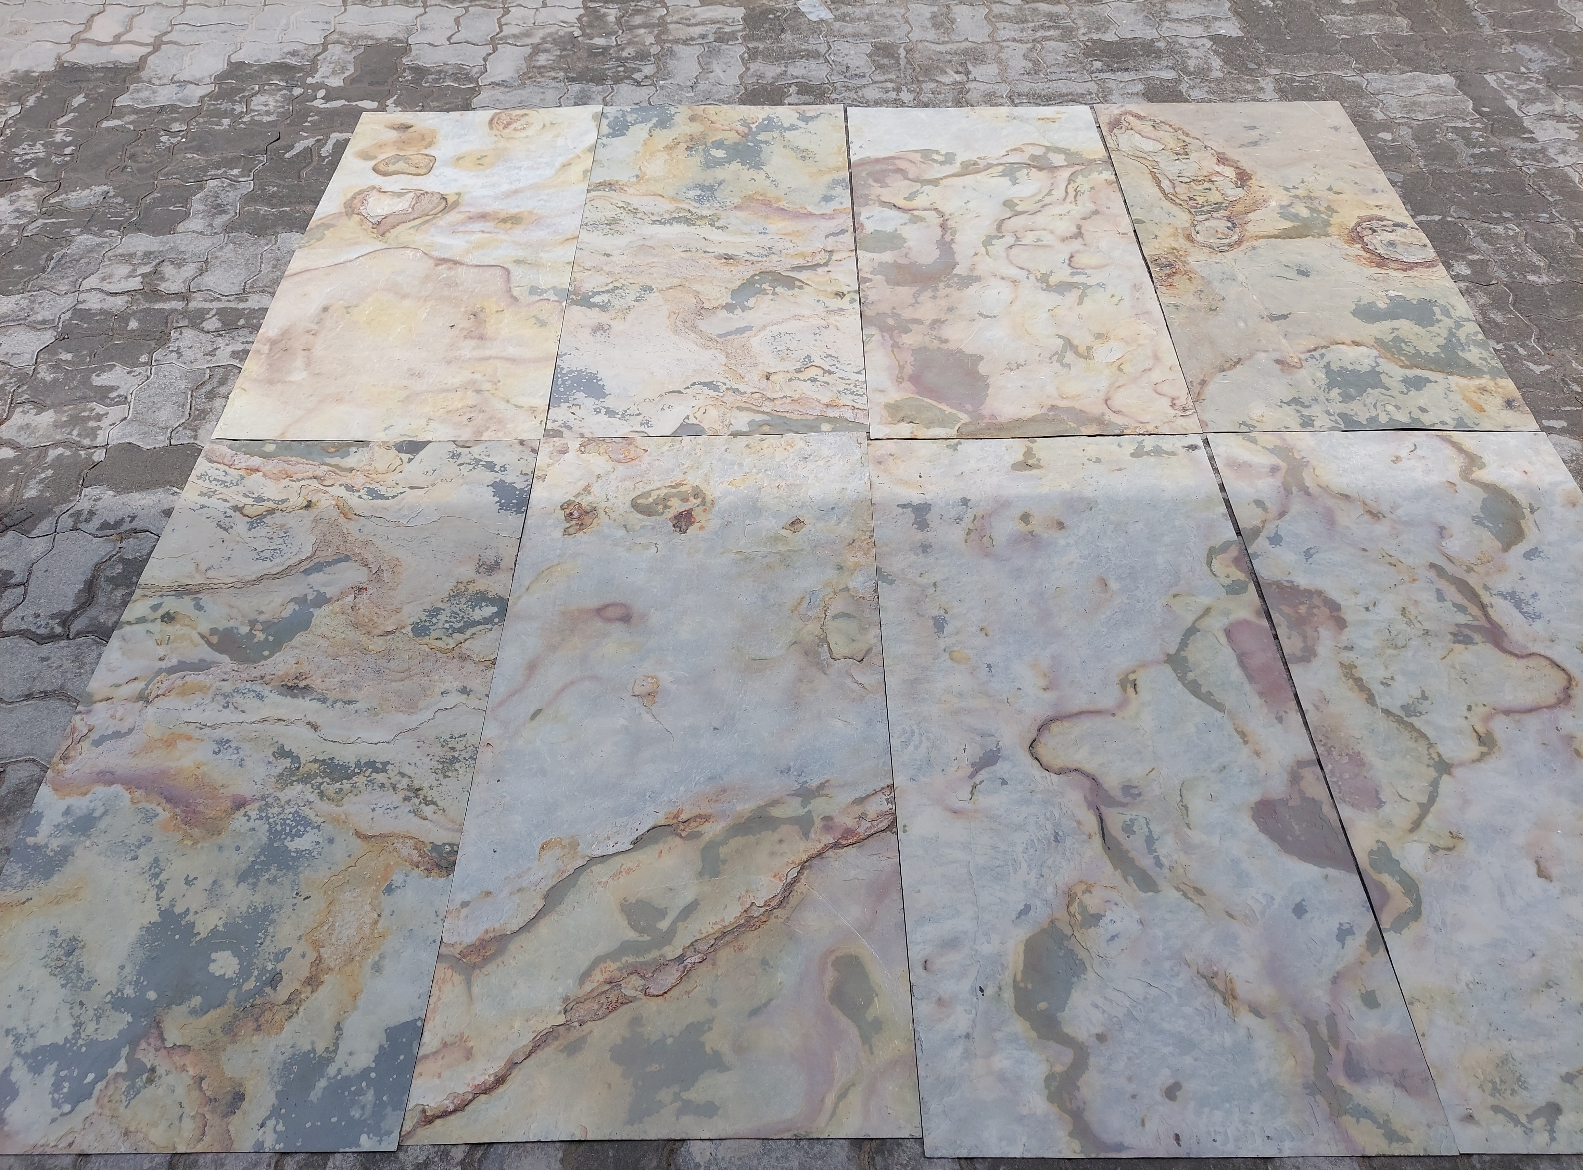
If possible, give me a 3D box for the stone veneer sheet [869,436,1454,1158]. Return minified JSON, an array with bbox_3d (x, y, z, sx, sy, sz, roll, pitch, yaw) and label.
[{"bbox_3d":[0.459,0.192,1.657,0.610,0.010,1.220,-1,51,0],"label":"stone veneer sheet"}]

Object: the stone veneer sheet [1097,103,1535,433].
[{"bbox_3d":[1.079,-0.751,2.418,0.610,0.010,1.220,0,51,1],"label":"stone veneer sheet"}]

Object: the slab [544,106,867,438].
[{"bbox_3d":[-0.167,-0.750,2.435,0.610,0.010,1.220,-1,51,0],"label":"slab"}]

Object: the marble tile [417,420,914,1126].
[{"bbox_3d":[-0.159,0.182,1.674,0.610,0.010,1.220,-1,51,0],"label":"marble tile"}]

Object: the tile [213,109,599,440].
[{"bbox_3d":[-0.784,-0.746,2.442,0.610,0.010,1.220,-1,51,0],"label":"tile"}]

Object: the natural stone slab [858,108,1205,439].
[{"bbox_3d":[0.453,-0.744,2.422,0.610,0.010,1.220,0,51,0],"label":"natural stone slab"}]

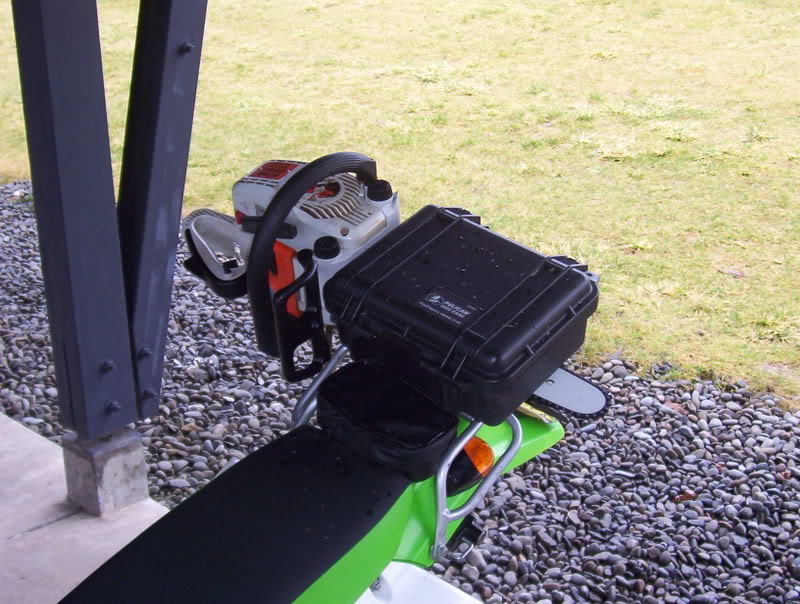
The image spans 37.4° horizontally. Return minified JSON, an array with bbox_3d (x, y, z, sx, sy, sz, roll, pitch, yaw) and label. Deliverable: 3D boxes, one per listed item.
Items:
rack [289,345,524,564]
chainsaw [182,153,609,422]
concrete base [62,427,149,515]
[{"bbox_3d":[0.046,0.151,1.571,0.240,0.160,0.297,27,49,32],"label":"rack"},{"bbox_3d":[-0.029,-0.020,1.581,0.655,0.230,0.277,27,49,32],"label":"chainsaw"},{"bbox_3d":[-0.800,0.457,3.218,0.154,0.173,0.154,-17,24,-41],"label":"concrete base"}]

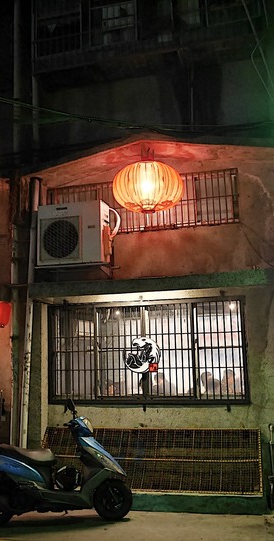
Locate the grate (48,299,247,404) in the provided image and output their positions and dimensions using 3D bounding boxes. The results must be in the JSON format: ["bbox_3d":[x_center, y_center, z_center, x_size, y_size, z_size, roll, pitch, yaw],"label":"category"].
[{"bbox_3d":[0.064,0.952,5.798,2.383,1.187,0.070,-4,-9,16],"label":"grate"}]

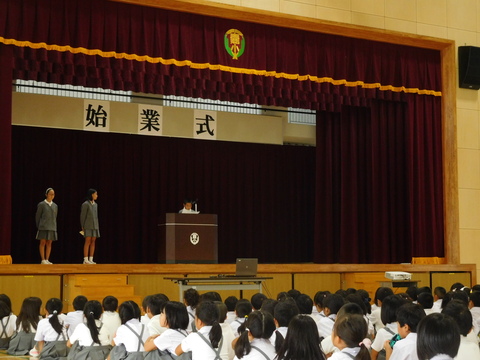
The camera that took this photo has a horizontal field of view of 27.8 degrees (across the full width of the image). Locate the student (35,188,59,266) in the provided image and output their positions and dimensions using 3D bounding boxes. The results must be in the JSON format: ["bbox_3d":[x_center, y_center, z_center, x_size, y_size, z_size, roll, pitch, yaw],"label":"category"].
[{"bbox_3d":[-3.593,0.858,18.057,0.400,1.415,0.260,3,-6,-29],"label":"student"}]

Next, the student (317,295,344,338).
[{"bbox_3d":[0.797,1.385,8.763,0.390,0.697,0.530,3,-6,-35],"label":"student"}]

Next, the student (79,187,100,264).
[{"bbox_3d":[-2.859,0.885,18.496,0.380,1.438,0.270,5,-7,-44],"label":"student"}]

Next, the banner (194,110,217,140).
[{"bbox_3d":[-0.775,-1.247,22.008,0.593,0.663,0.020,3,-6,-31],"label":"banner"}]

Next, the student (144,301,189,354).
[{"bbox_3d":[-0.591,1.299,7.666,0.390,0.678,0.530,5,-7,-45],"label":"student"}]

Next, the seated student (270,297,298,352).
[{"bbox_3d":[0.324,1.258,7.369,0.390,0.708,0.530,3,-6,-35],"label":"seated student"}]

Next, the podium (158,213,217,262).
[{"bbox_3d":[-1.026,1.198,19.570,1.140,1.000,0.520,3,-6,-31],"label":"podium"}]

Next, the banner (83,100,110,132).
[{"bbox_3d":[-3.042,-1.368,20.656,0.599,0.676,0.020,3,-6,-31],"label":"banner"}]

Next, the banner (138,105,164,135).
[{"bbox_3d":[-1.959,-1.314,21.302,0.589,0.679,0.020,3,-6,-31],"label":"banner"}]

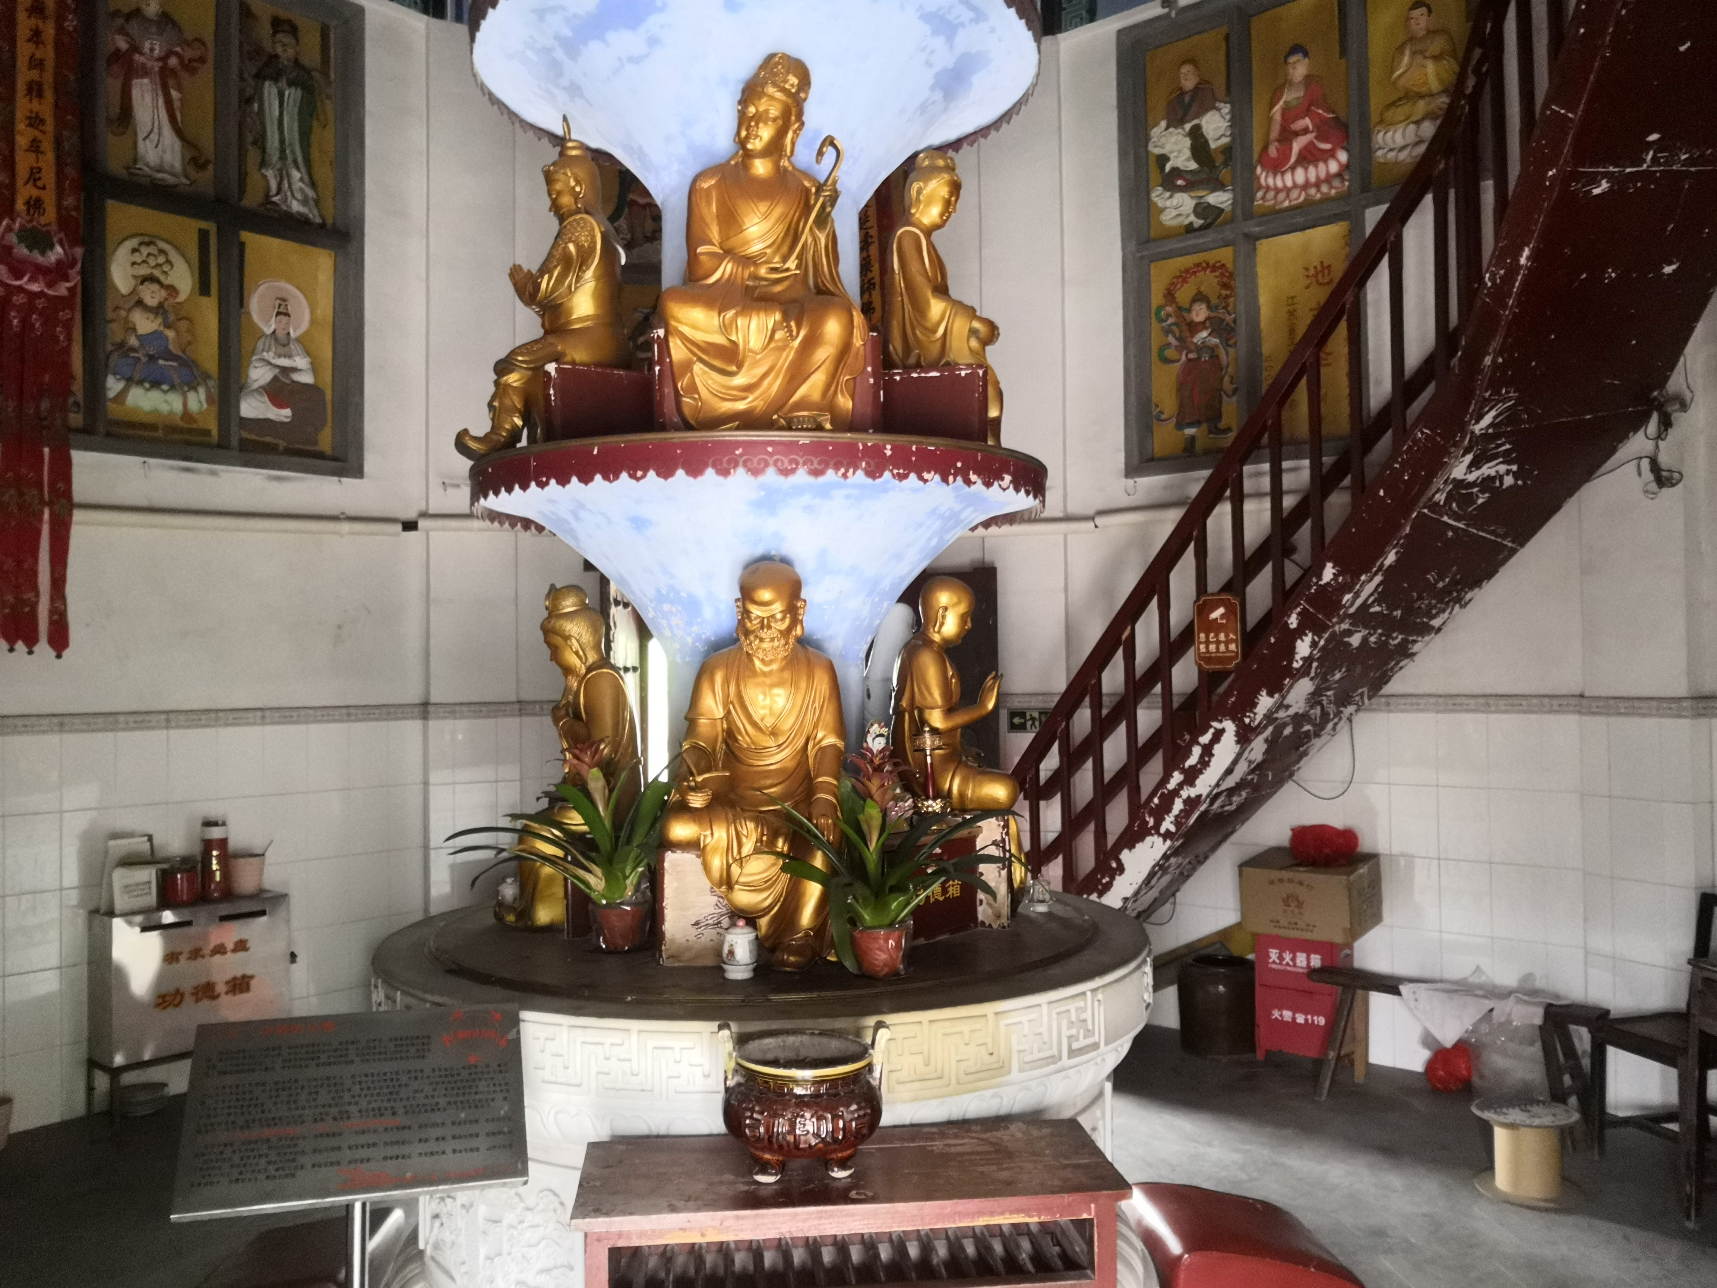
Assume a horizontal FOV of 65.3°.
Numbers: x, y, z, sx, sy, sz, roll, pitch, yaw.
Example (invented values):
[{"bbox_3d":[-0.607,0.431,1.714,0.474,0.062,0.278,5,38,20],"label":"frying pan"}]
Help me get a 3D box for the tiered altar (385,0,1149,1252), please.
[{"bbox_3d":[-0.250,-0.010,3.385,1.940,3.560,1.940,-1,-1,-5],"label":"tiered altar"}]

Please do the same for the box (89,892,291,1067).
[{"bbox_3d":[-2.718,1.345,5.472,0.185,0.577,0.690,-2,-2,40],"label":"box"}]

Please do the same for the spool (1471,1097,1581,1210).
[{"bbox_3d":[2.160,1.641,4.331,0.314,0.244,0.314,-2,-2,40],"label":"spool"}]

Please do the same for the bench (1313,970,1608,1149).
[{"bbox_3d":[2.222,1.547,5.058,1.050,0.465,0.260,-2,-2,40],"label":"bench"}]

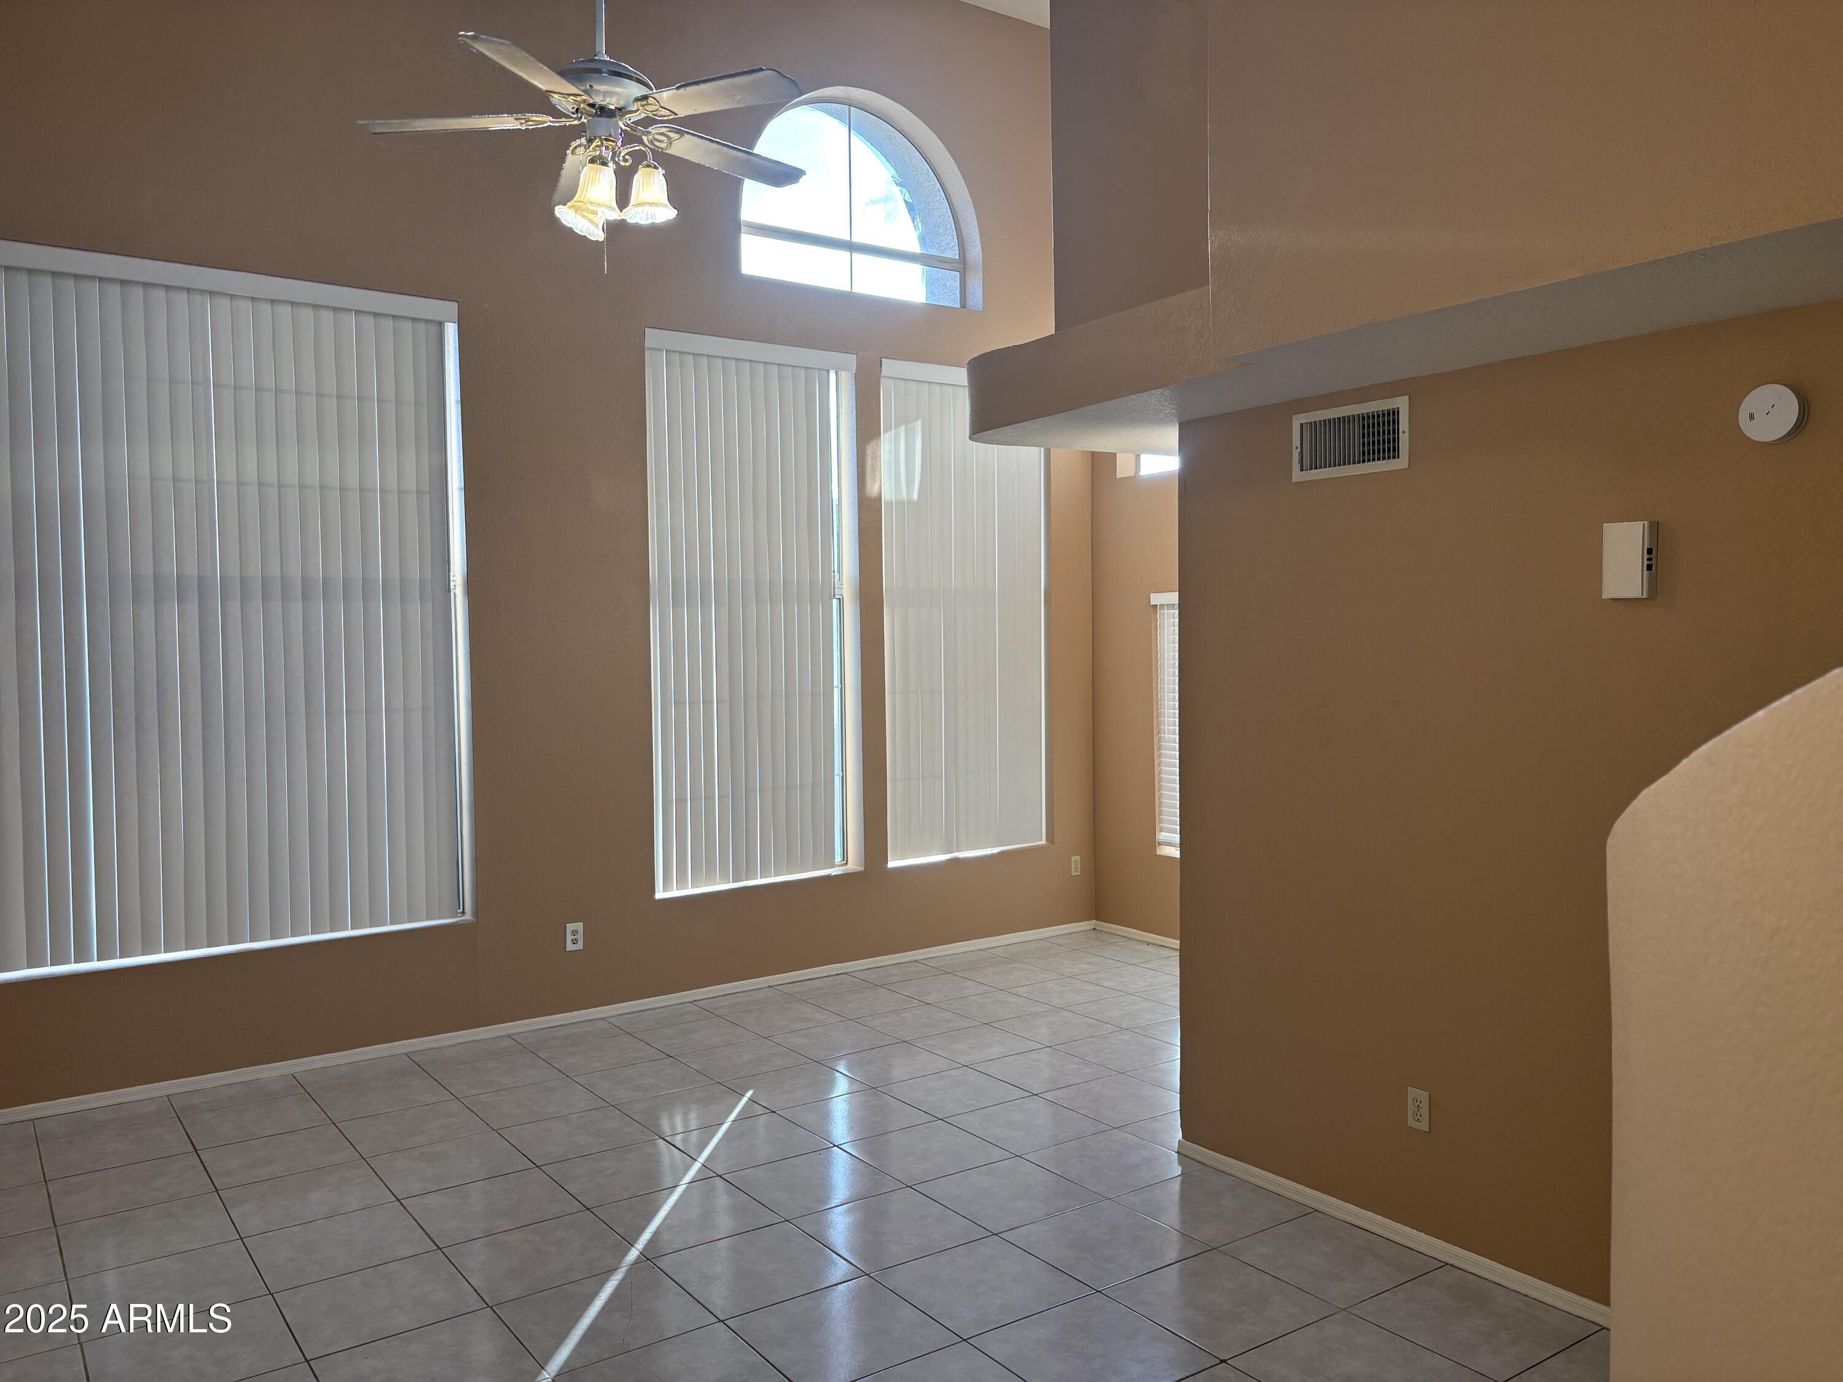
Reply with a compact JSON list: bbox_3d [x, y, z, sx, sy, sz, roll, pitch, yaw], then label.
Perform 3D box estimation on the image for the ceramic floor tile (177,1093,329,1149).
[{"bbox_3d":[-2.494,1.616,5.193,0.449,0.010,0.447,-2,2,-35],"label":"ceramic floor tile"}]

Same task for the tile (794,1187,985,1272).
[{"bbox_3d":[-0.092,1.604,4.121,0.447,0.010,0.447,-2,2,-35],"label":"tile"}]

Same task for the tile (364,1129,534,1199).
[{"bbox_3d":[-1.593,1.607,4.702,0.443,0.010,0.443,-2,2,-35],"label":"tile"}]

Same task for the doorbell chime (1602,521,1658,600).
[{"bbox_3d":[1.727,-0.316,3.371,0.050,0.182,0.108,-2,3,-35],"label":"doorbell chime"}]

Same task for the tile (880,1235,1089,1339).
[{"bbox_3d":[0.166,1.631,3.804,0.447,0.010,0.447,-2,2,-35],"label":"tile"}]

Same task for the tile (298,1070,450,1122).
[{"bbox_3d":[-2.124,1.602,5.456,0.449,0.010,0.447,-2,2,-35],"label":"tile"}]

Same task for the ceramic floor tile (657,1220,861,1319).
[{"bbox_3d":[-0.462,1.631,3.887,0.448,0.010,0.448,-2,2,-35],"label":"ceramic floor tile"}]

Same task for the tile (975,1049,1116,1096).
[{"bbox_3d":[0.496,1.558,5.665,0.448,0.010,0.448,-2,2,-35],"label":"tile"}]

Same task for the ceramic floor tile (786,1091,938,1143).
[{"bbox_3d":[-0.244,1.589,5.172,0.447,0.010,0.447,-2,2,-35],"label":"ceramic floor tile"}]

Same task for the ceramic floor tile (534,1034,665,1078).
[{"bbox_3d":[-1.390,1.563,5.959,0.447,0.010,0.447,-2,2,-35],"label":"ceramic floor tile"}]

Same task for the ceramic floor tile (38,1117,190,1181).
[{"bbox_3d":[-2.871,1.632,4.956,0.448,0.010,0.448,-2,2,-35],"label":"ceramic floor tile"}]

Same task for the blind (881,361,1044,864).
[{"bbox_3d":[0.258,-0.447,7.879,1.130,2.730,0.090,-2,2,-35],"label":"blind"}]

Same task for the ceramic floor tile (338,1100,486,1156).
[{"bbox_3d":[-1.849,1.599,5.069,0.443,0.010,0.443,-2,2,-35],"label":"ceramic floor tile"}]

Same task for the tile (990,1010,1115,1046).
[{"bbox_3d":[0.612,1.536,6.302,0.449,0.010,0.447,-2,2,-35],"label":"tile"}]

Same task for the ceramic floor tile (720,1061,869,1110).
[{"bbox_3d":[-0.503,1.578,5.515,0.448,0.010,0.448,-2,2,-35],"label":"ceramic floor tile"}]

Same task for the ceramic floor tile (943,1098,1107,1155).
[{"bbox_3d":[0.385,1.566,4.992,0.443,0.010,0.443,-2,2,-35],"label":"ceramic floor tile"}]

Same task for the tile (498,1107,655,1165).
[{"bbox_3d":[-1.238,1.606,4.990,0.449,0.010,0.447,-2,2,-35],"label":"tile"}]

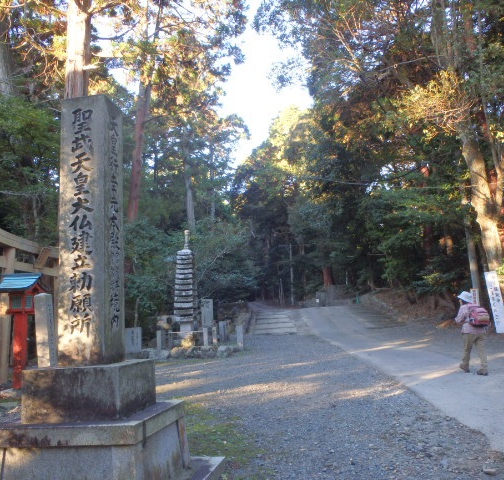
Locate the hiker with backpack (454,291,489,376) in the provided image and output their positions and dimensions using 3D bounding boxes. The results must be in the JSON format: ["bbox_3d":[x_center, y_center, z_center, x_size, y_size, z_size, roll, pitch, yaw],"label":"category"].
[{"bbox_3d":[4.213,1.764,9.920,0.500,1.580,0.530,-1,-10,-8],"label":"hiker with backpack"}]

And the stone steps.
[{"bbox_3d":[0.966,3.503,22.058,1.800,1.050,4.000,-3,-10,3],"label":"stone steps"}]

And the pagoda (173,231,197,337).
[{"bbox_3d":[-2.198,1.380,16.805,0.670,3.450,0.670,-4,-10,6],"label":"pagoda"}]

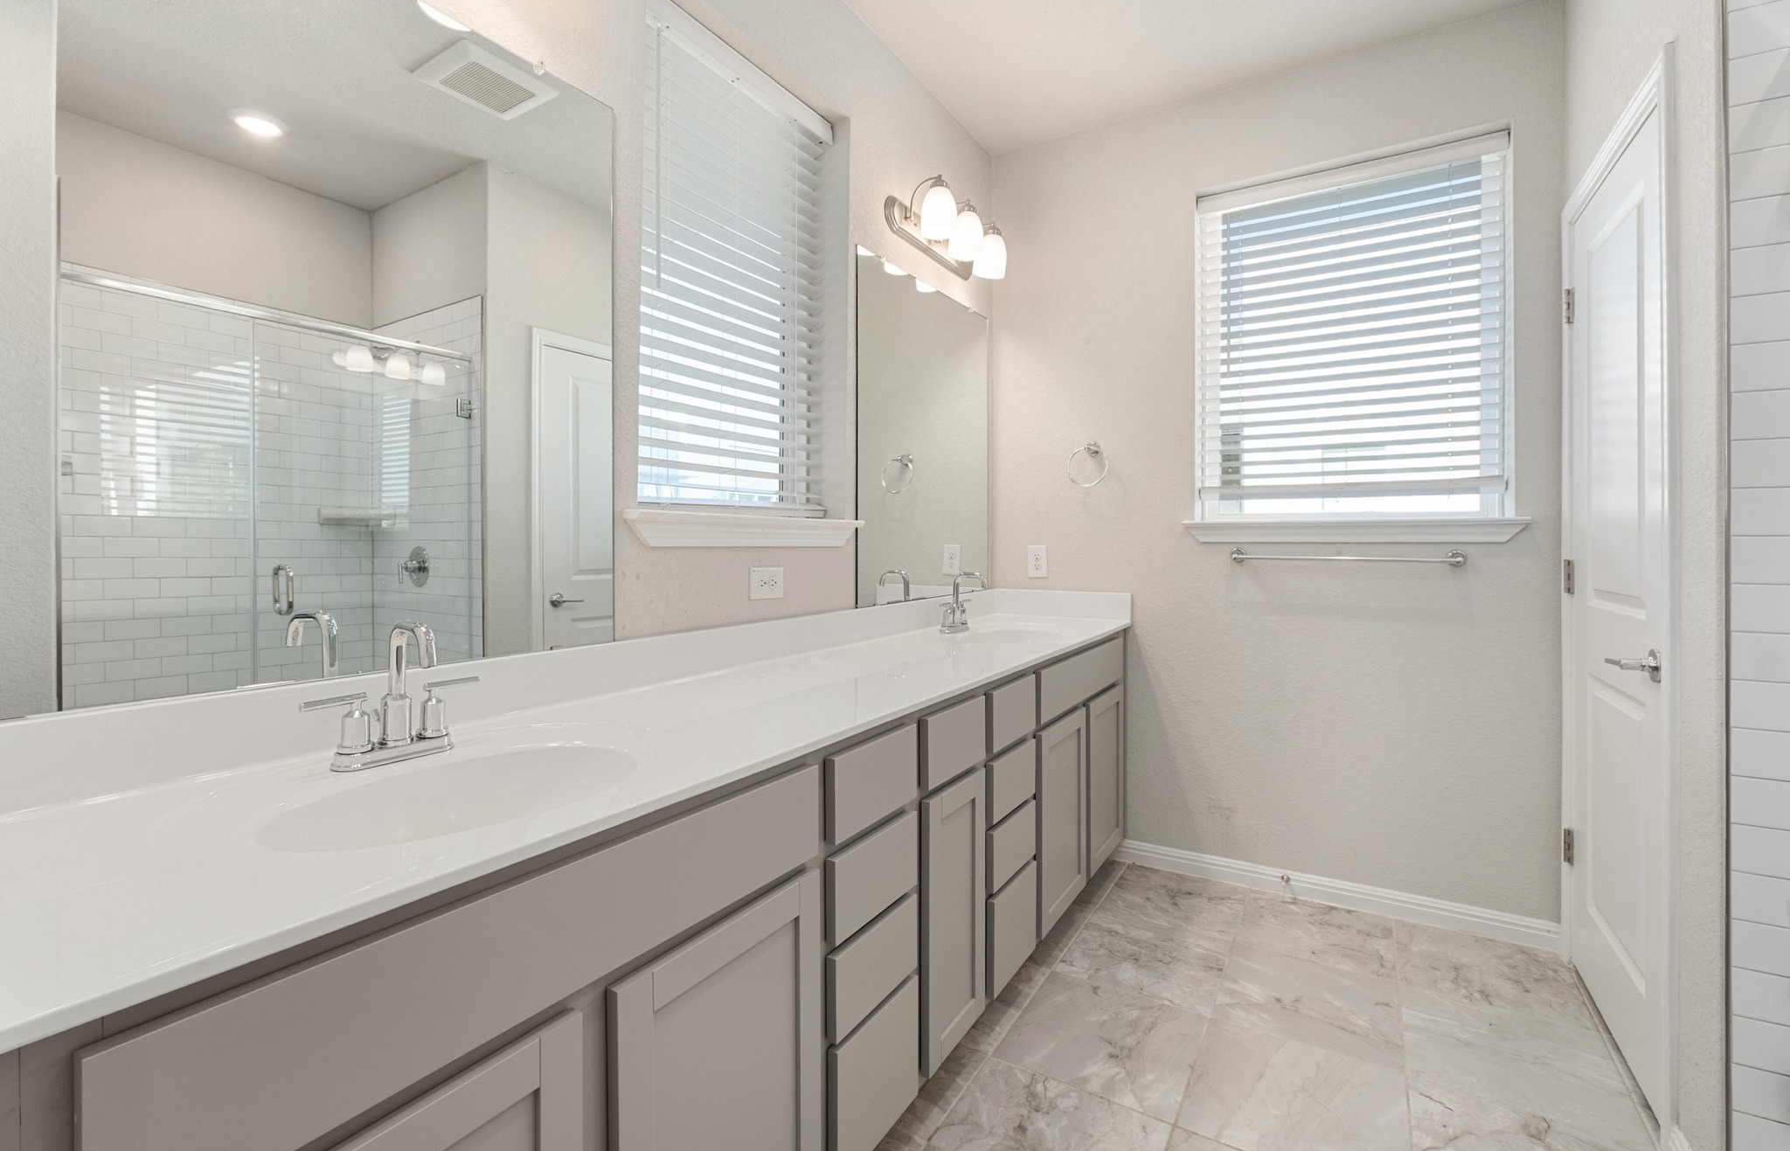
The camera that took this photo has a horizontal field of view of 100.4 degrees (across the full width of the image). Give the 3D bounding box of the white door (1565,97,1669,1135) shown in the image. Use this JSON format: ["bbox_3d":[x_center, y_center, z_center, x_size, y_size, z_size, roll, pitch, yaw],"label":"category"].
[{"bbox_3d":[1.723,0.067,1.765,0.045,2.045,0.730,1,3,31],"label":"white door"}]

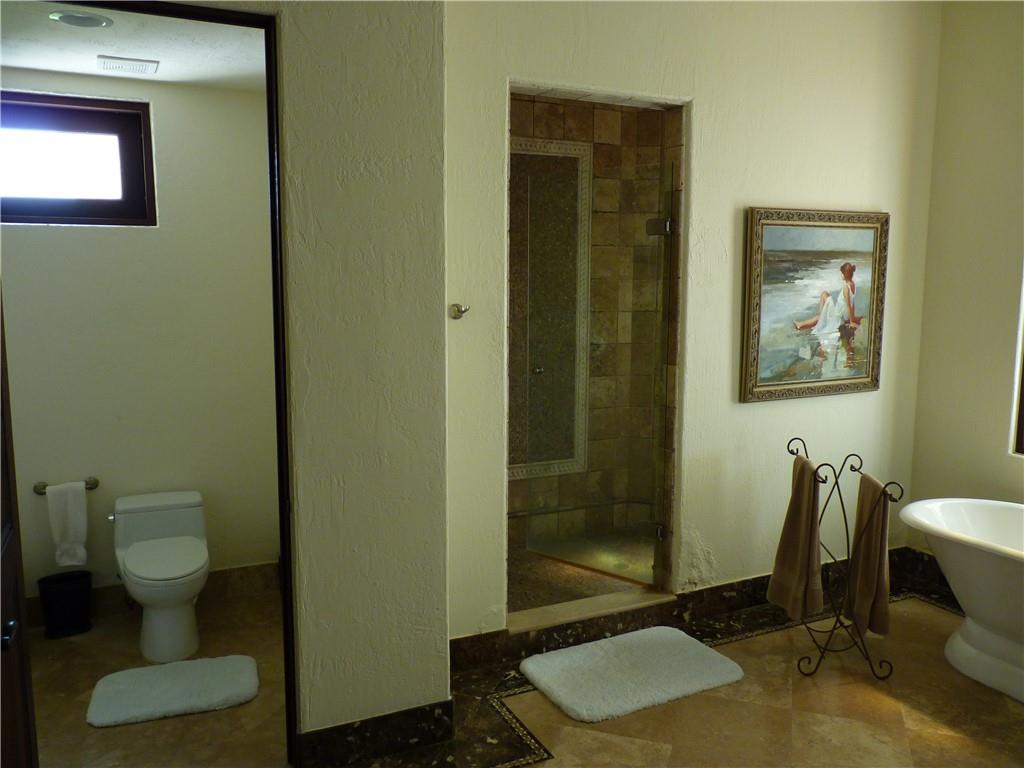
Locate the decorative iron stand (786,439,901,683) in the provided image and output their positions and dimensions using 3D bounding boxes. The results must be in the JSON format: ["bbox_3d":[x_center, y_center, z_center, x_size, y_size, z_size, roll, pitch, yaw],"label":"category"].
[{"bbox_3d":[1.429,0.745,3.553,0.383,0.926,0.533,1,7,7],"label":"decorative iron stand"}]

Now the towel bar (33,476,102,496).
[{"bbox_3d":[-2.110,0.485,3.778,0.276,0.058,0.075,-3,8,-26],"label":"towel bar"}]

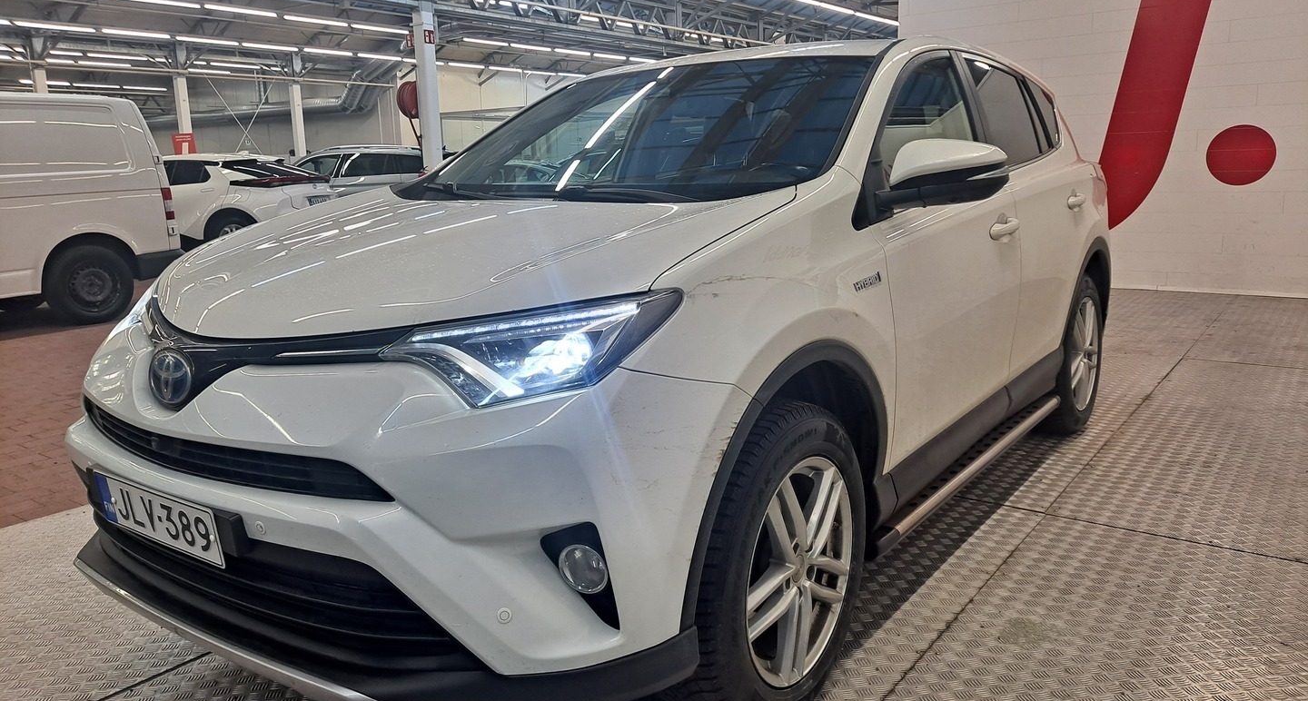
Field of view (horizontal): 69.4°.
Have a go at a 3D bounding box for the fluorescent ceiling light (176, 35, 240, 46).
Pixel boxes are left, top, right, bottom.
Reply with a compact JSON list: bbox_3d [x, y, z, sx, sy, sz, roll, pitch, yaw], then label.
[{"bbox_3d":[-10.321,-7.138,21.855,0.110,0.060,1.480,7,13,37],"label":"fluorescent ceiling light"}]

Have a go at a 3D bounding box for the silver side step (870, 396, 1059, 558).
[{"bbox_3d":[1.049,0.337,3.105,0.170,0.075,1.770,6,13,36],"label":"silver side step"}]

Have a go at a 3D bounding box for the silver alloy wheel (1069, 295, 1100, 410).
[{"bbox_3d":[1.816,0.009,4.178,0.195,0.492,0.492,6,13,36],"label":"silver alloy wheel"}]

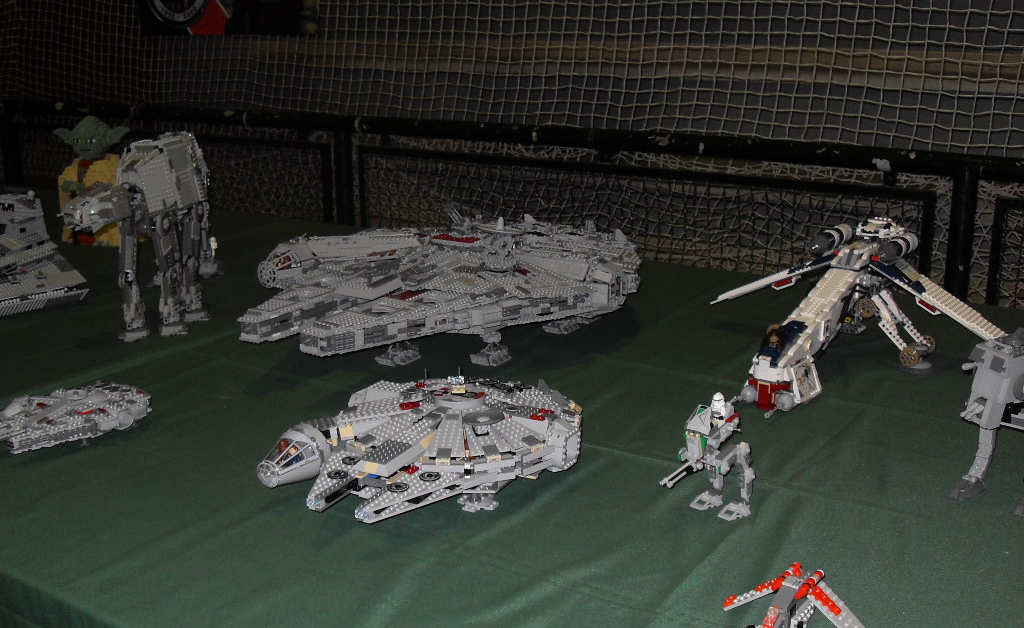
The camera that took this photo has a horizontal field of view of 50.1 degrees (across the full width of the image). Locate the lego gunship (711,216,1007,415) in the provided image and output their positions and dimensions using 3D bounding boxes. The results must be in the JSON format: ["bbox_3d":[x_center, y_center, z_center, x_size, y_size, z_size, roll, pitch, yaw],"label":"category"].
[{"bbox_3d":[0.514,-0.016,1.773,0.475,0.218,0.590,9,16,33],"label":"lego gunship"}]

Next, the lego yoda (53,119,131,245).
[{"bbox_3d":[-1.118,-0.363,2.962,0.240,0.338,0.165,5,14,19],"label":"lego yoda"}]

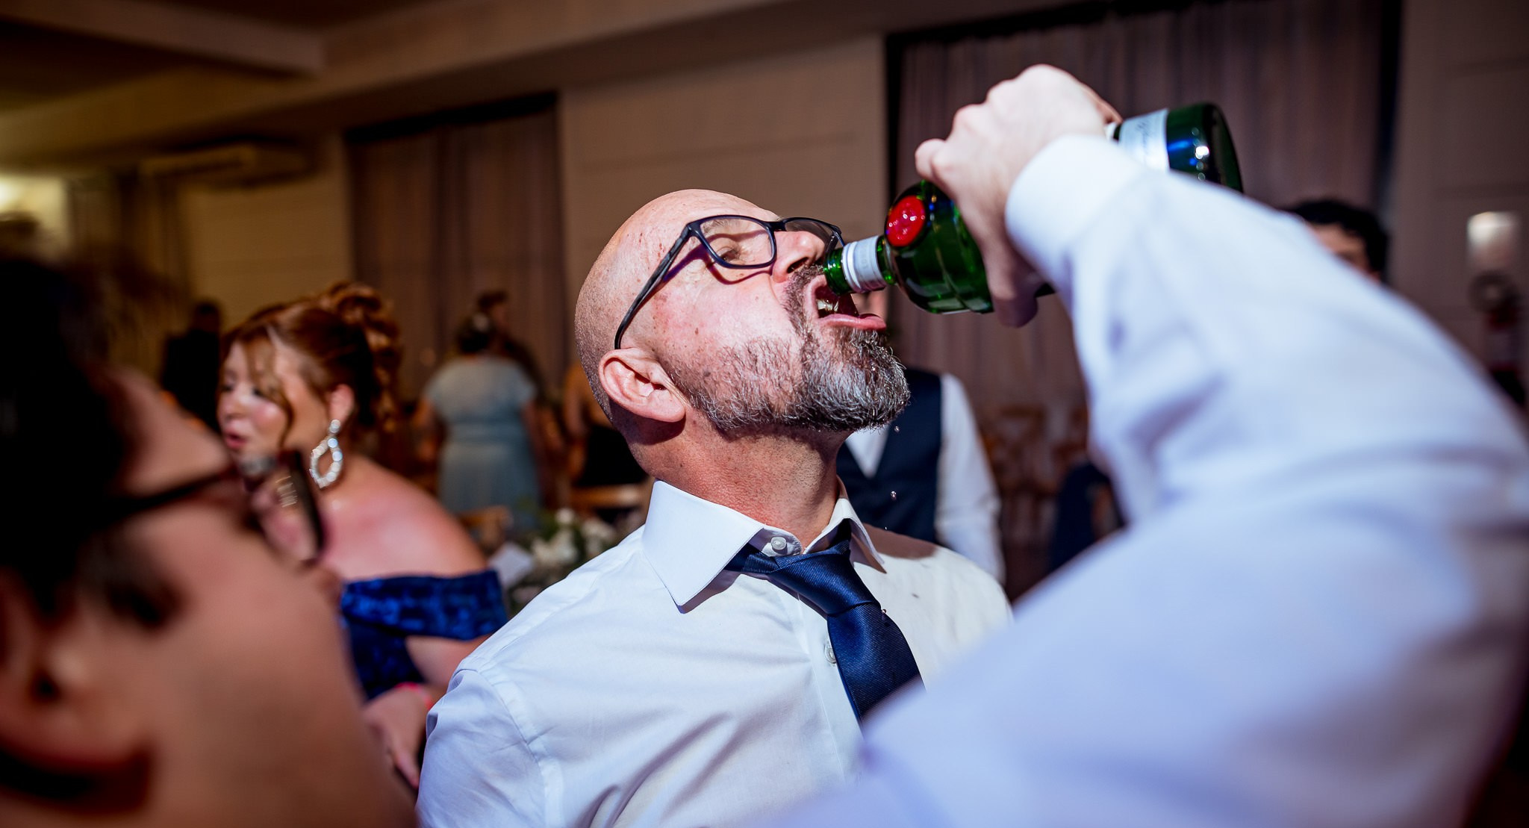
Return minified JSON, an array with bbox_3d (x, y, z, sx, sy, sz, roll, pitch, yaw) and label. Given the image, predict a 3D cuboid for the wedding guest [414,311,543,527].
[{"bbox_3d":[-1.209,0.319,4.454,0.500,1.540,0.310,-3,8,-12],"label":"wedding guest"}]

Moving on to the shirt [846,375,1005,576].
[{"bbox_3d":[0.200,0.165,2.130,0.540,0.660,0.300,-2,8,-6],"label":"shirt"}]

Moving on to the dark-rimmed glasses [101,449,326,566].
[{"bbox_3d":[-0.254,0.054,0.362,0.142,0.045,0.142,-3,14,44],"label":"dark-rimmed glasses"}]

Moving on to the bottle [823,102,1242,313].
[{"bbox_3d":[0.142,-0.107,0.596,0.240,0.086,0.086,-9,-24,36],"label":"bottle"}]

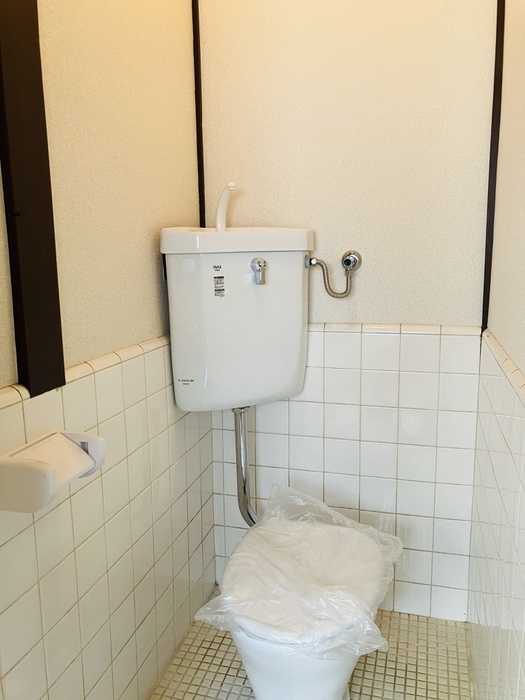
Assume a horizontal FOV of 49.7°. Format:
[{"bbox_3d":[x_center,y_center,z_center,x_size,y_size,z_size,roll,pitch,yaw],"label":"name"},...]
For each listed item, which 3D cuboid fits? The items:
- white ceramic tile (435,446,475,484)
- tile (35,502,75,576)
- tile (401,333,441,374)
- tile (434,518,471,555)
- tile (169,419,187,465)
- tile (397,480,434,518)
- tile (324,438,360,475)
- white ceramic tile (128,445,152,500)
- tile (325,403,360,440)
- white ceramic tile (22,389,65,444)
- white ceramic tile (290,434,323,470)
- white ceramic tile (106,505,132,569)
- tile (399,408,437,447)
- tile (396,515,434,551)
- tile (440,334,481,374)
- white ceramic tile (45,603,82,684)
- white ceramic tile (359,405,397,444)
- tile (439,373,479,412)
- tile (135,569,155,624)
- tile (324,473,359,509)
[{"bbox_3d":[0.556,0.334,1.627,0.106,0.106,0.009,2,10,15],"label":"white ceramic tile"},{"bbox_3d":[-0.383,0.338,1.024,0.009,0.106,0.106,2,10,16],"label":"tile"},{"bbox_3d":[0.446,0.010,1.594,0.106,0.106,0.008,2,10,16],"label":"tile"},{"bbox_3d":[0.553,0.543,1.652,0.103,0.106,0.008,2,10,16],"label":"tile"},{"bbox_3d":[-0.236,0.248,1.537,0.008,0.106,0.107,2,10,15],"label":"tile"},{"bbox_3d":[0.452,0.437,1.674,0.106,0.106,0.009,2,10,15],"label":"tile"},{"bbox_3d":[0.239,0.318,1.693,0.105,0.105,0.009,2,10,16],"label":"tile"},{"bbox_3d":[-0.293,0.284,1.331,0.008,0.106,0.107,2,10,15],"label":"white ceramic tile"},{"bbox_3d":[0.238,0.212,1.675,0.105,0.105,0.009,2,10,16],"label":"tile"},{"bbox_3d":[-0.377,0.123,0.973,0.008,0.105,0.105,2,10,15],"label":"white ceramic tile"},{"bbox_3d":[0.134,0.313,1.718,0.105,0.105,0.008,2,10,15],"label":"white ceramic tile"},{"bbox_3d":[-0.319,0.409,1.247,0.008,0.106,0.105,2,10,15],"label":"white ceramic tile"},{"bbox_3d":[0.445,0.220,1.617,0.105,0.105,0.009,2,10,16],"label":"tile"},{"bbox_3d":[0.449,0.538,1.672,0.105,0.105,0.009,2,10,16],"label":"tile"},{"bbox_3d":[0.552,0.013,1.571,0.106,0.106,0.009,2,10,15],"label":"tile"},{"bbox_3d":[-0.375,0.552,1.062,0.008,0.106,0.105,2,10,15],"label":"white ceramic tile"},{"bbox_3d":[0.342,0.217,1.657,0.106,0.106,0.008,2,10,16],"label":"white ceramic tile"},{"bbox_3d":[0.543,0.118,1.567,0.105,0.105,0.008,2,10,15],"label":"tile"},{"bbox_3d":[-0.288,0.604,1.385,0.008,0.106,0.105,2,10,15],"label":"tile"},{"bbox_3d":[0.238,0.422,1.708,0.105,0.105,0.008,2,10,15],"label":"tile"}]

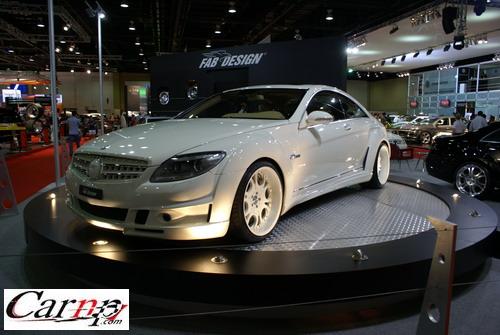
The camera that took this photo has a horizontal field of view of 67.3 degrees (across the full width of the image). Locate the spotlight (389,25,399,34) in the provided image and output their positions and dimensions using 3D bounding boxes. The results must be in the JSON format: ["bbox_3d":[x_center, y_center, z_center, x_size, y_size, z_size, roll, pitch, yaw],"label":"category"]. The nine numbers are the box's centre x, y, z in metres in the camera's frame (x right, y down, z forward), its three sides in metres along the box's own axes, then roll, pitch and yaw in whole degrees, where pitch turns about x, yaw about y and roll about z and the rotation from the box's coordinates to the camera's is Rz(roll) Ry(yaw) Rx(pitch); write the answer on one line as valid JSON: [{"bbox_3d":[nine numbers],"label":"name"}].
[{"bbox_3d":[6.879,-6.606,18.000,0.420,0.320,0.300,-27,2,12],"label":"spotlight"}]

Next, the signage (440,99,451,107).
[{"bbox_3d":[14.853,-4.918,28.500,0.150,0.650,0.950,-1,8,-14],"label":"signage"}]

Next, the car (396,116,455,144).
[{"bbox_3d":[10.527,-2.128,21.385,4.800,1.530,1.870,-3,8,-23],"label":"car"}]

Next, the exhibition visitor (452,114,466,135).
[{"bbox_3d":[7.023,-1.000,12.711,0.450,1.640,0.300,3,8,18],"label":"exhibition visitor"}]

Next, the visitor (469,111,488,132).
[{"bbox_3d":[7.416,-0.979,12.315,0.520,1.710,0.330,4,9,25],"label":"visitor"}]

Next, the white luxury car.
[{"bbox_3d":[0.345,-0.335,4.785,1.950,1.410,5.080,7,10,38],"label":"white luxury car"}]

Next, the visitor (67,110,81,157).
[{"bbox_3d":[-6.447,-1.228,13.814,0.500,1.690,0.380,-1,8,-8],"label":"visitor"}]

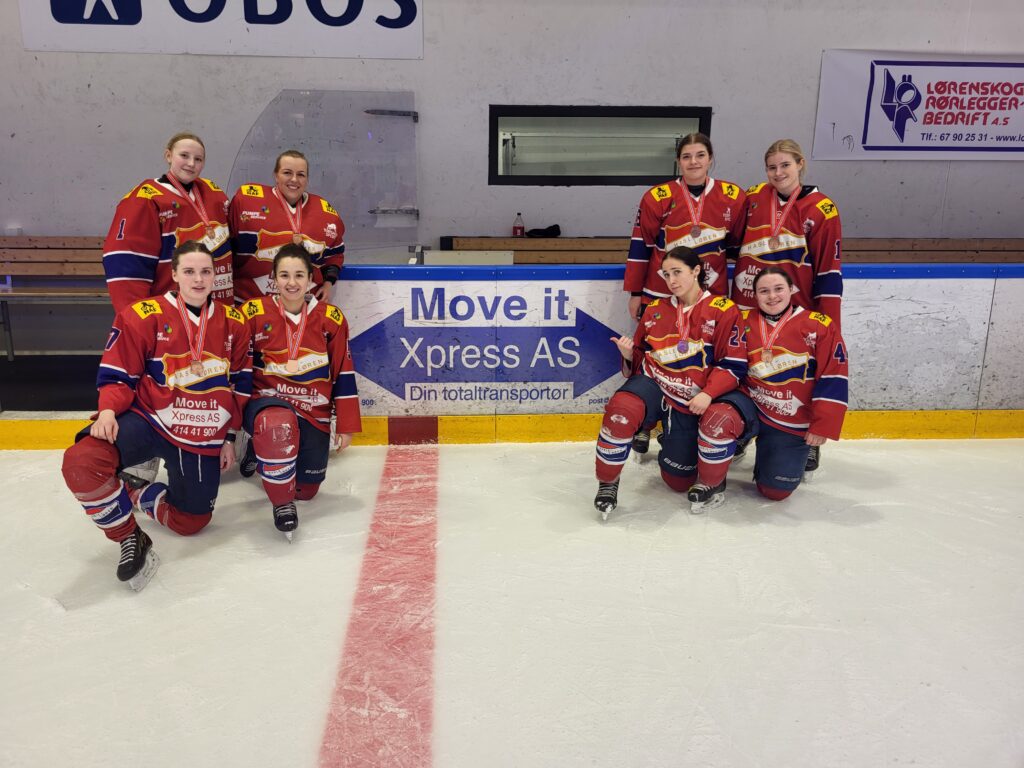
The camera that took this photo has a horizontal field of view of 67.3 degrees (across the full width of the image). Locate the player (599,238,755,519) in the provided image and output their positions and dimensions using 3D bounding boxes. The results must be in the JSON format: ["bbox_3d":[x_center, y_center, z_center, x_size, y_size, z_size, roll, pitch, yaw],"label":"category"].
[{"bbox_3d":[0.795,-0.054,3.775,0.630,1.240,0.920,6,15,25],"label":"player"}]

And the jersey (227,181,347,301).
[{"bbox_3d":[-1.158,-0.711,4.029,0.590,0.660,0.380,-5,14,-19],"label":"jersey"}]

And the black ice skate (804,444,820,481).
[{"bbox_3d":[1.623,0.368,4.168,0.100,0.240,0.300,6,14,22],"label":"black ice skate"}]

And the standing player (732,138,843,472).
[{"bbox_3d":[1.442,-0.369,4.027,0.580,1.745,0.460,7,15,27],"label":"standing player"}]

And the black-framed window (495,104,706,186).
[{"bbox_3d":[0.689,-1.868,6.047,1.734,0.599,0.100,-1,13,-2],"label":"black-framed window"}]

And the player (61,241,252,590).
[{"bbox_3d":[-1.444,0.047,3.229,0.690,1.290,0.940,-5,14,-22],"label":"player"}]

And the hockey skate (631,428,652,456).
[{"bbox_3d":[0.751,0.277,4.551,0.100,0.240,0.300,1,13,5],"label":"hockey skate"}]

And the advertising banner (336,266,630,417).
[{"bbox_3d":[-0.141,-0.248,4.573,1.850,0.920,0.060,-1,13,-2],"label":"advertising banner"}]

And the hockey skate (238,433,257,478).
[{"bbox_3d":[-1.463,0.352,4.246,0.100,0.230,0.310,-2,13,-7],"label":"hockey skate"}]

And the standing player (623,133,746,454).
[{"bbox_3d":[0.950,-0.458,4.293,0.620,1.790,0.440,2,13,9],"label":"standing player"}]

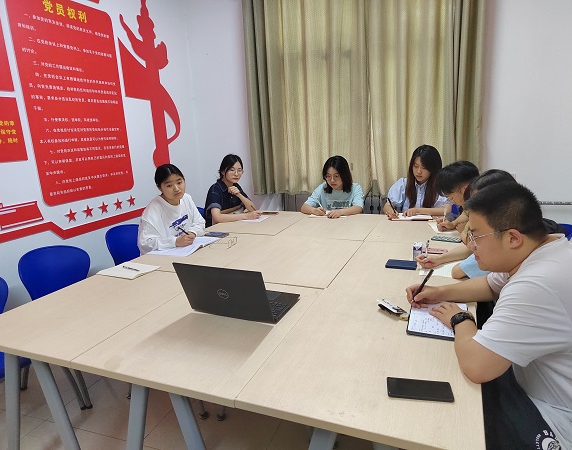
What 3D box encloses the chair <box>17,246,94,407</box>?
[{"bbox_3d":[-1.257,0.546,2.422,0.550,0.830,0.490,3,15,26],"label":"chair"}]

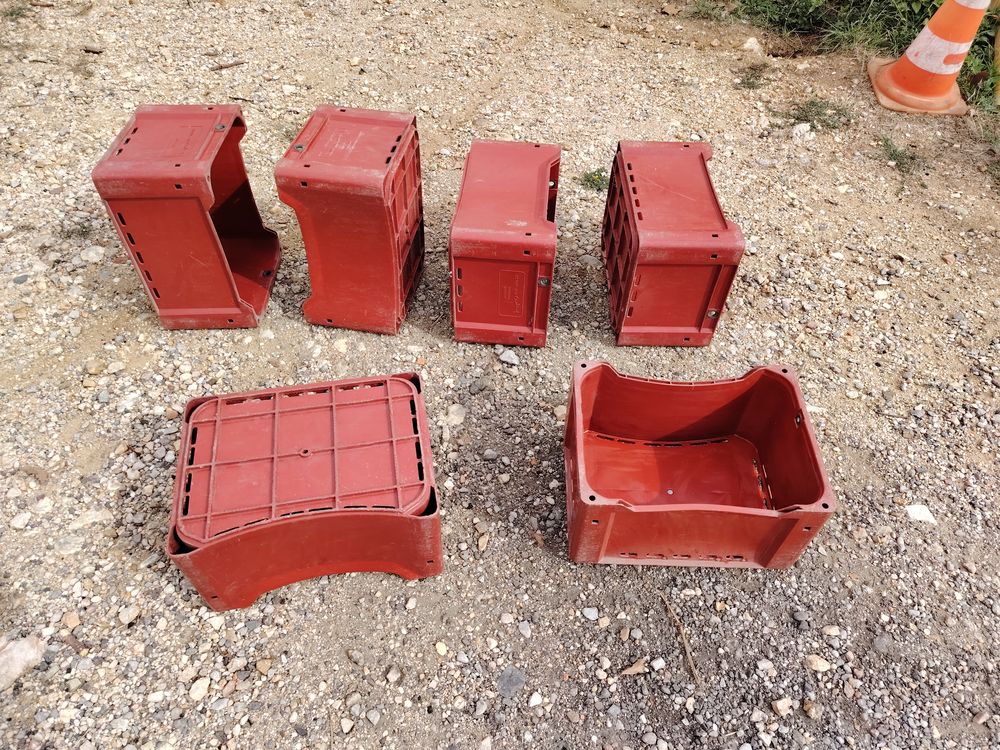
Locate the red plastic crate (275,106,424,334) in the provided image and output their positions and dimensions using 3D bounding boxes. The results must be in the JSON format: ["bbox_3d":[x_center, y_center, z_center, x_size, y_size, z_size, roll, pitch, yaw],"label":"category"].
[{"bbox_3d":[-0.426,-0.466,2.116,0.285,0.540,0.400,7,46,4],"label":"red plastic crate"}]

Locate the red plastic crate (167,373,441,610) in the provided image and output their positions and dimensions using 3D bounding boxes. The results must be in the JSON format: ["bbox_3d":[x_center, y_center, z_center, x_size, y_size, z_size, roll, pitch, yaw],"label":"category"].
[{"bbox_3d":[-0.429,0.267,1.632,0.540,0.285,0.400,-7,50,-8],"label":"red plastic crate"}]

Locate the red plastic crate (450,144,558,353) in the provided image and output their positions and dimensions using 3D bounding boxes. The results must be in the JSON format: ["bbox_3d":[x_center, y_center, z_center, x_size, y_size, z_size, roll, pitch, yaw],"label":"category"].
[{"bbox_3d":[0.027,-0.428,2.226,0.289,0.405,0.550,4,49,2],"label":"red plastic crate"}]

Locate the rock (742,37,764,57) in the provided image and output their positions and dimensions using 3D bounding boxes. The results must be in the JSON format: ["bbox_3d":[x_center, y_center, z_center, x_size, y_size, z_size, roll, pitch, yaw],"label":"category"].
[{"bbox_3d":[1.320,-1.716,3.617,0.109,0.071,0.142,16,50,12],"label":"rock"}]

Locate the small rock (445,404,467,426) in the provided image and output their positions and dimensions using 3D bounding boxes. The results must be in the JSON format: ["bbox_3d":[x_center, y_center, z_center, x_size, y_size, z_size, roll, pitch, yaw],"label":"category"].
[{"bbox_3d":[-0.129,0.114,1.980,0.060,0.033,0.071,-3,49,-4],"label":"small rock"}]

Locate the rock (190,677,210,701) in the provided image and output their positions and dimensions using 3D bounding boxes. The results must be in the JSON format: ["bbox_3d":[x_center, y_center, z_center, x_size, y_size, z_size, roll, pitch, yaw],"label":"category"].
[{"bbox_3d":[-0.630,0.659,1.457,0.029,0.018,0.040,21,51,16],"label":"rock"}]

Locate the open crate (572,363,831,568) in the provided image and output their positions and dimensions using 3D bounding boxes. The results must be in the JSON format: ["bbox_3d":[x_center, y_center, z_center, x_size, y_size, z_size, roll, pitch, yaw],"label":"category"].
[{"bbox_3d":[0.447,0.219,1.702,0.540,0.285,0.400,2,50,0],"label":"open crate"}]

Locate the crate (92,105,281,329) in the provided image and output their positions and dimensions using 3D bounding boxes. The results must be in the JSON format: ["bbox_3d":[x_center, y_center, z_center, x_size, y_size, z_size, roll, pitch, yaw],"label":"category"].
[{"bbox_3d":[-0.915,-0.476,2.126,0.289,0.550,0.405,-1,47,-1],"label":"crate"}]

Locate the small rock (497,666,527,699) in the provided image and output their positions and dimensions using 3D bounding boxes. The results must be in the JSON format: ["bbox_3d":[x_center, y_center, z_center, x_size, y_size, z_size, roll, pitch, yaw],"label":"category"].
[{"bbox_3d":[0.024,0.664,1.500,0.062,0.025,0.063,5,48,3],"label":"small rock"}]

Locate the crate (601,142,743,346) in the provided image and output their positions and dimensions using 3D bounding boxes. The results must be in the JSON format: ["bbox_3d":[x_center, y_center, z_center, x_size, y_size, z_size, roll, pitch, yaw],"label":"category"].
[{"bbox_3d":[0.521,-0.427,2.217,0.289,0.405,0.550,1,48,-1],"label":"crate"}]

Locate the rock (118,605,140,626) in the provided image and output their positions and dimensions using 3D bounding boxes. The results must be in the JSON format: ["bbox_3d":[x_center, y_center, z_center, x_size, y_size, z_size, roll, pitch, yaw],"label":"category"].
[{"bbox_3d":[-0.831,0.536,1.558,0.042,0.021,0.034,-24,53,-22],"label":"rock"}]

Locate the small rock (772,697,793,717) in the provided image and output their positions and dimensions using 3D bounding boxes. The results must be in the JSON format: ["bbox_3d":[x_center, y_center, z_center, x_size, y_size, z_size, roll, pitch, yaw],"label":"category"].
[{"bbox_3d":[0.594,0.698,1.458,0.040,0.022,0.035,4,48,2],"label":"small rock"}]

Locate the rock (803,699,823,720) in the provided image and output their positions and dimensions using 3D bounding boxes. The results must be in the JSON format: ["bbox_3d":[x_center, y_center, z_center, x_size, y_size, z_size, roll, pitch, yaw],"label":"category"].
[{"bbox_3d":[0.656,0.703,1.456,0.035,0.022,0.036,4,48,2],"label":"rock"}]

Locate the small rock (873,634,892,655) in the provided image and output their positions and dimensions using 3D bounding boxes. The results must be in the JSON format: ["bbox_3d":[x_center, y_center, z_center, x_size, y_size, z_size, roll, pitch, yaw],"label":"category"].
[{"bbox_3d":[0.864,0.609,1.569,0.046,0.024,0.043,-26,54,-22],"label":"small rock"}]

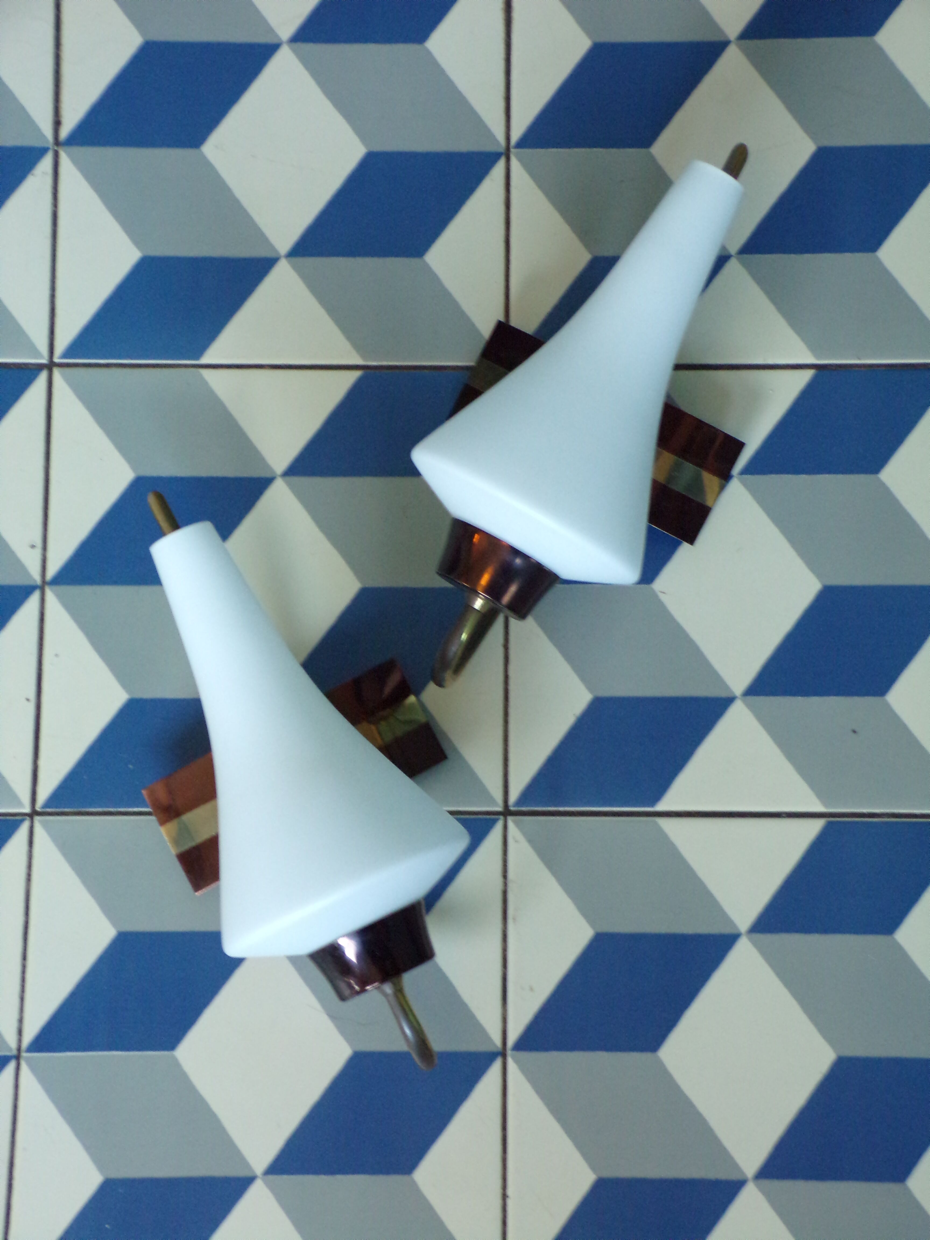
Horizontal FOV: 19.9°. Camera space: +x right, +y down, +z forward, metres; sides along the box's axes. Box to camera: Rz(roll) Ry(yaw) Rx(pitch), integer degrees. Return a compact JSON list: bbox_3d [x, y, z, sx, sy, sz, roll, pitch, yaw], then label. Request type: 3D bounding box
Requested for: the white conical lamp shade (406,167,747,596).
[{"bbox_3d":[0.060,-0.105,1.084,0.106,0.106,0.180,29,87,7],"label":"white conical lamp shade"}]

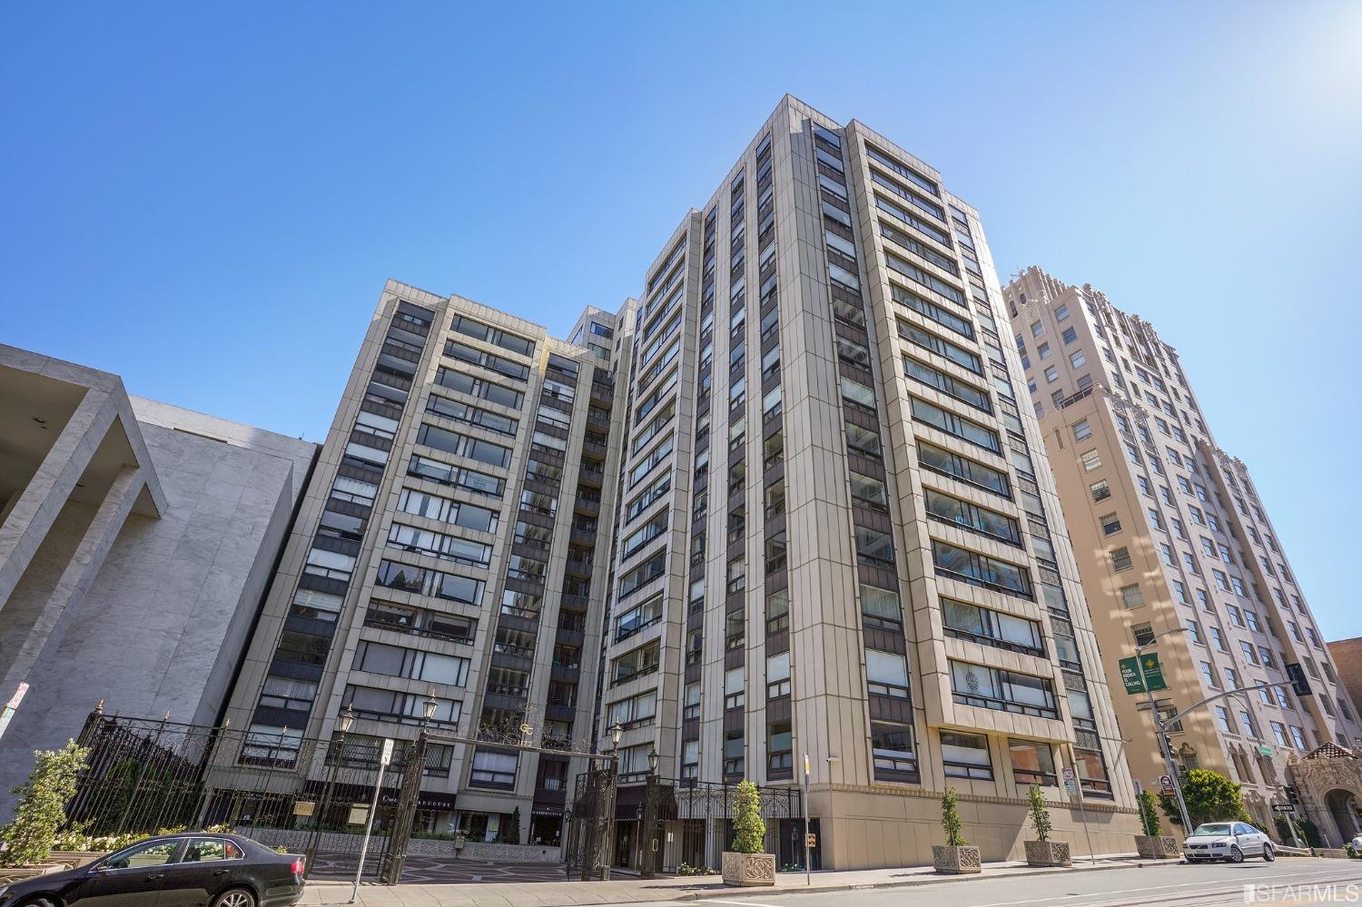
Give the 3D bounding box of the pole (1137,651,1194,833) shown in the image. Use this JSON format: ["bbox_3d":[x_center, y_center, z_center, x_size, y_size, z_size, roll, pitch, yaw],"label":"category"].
[{"bbox_3d":[22.969,13.843,30.435,0.300,8.850,0.300,18,-33,-24],"label":"pole"}]

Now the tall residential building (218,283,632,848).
[{"bbox_3d":[-21.292,10.020,55.890,20.800,39.400,23.000,18,-33,-24],"label":"tall residential building"}]

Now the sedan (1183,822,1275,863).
[{"bbox_3d":[23.693,16.756,27.827,4.500,1.450,1.780,15,-32,-25],"label":"sedan"}]

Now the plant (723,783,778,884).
[{"bbox_3d":[2.032,11.325,19.288,1.140,2.680,1.100,18,-33,-24],"label":"plant"}]

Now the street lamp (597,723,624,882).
[{"bbox_3d":[-2.166,10.520,19.735,0.380,4.378,0.380,18,-33,-24],"label":"street lamp"}]

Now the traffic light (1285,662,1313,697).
[{"bbox_3d":[26.071,9.519,27.051,0.360,1.240,0.520,18,-33,-24],"label":"traffic light"}]

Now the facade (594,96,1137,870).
[{"bbox_3d":[7.457,3.198,47.436,20.400,46.000,31.000,18,-33,-24],"label":"facade"}]

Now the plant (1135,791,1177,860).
[{"bbox_3d":[19.993,15.809,27.561,1.130,2.573,1.100,18,-33,-24],"label":"plant"}]

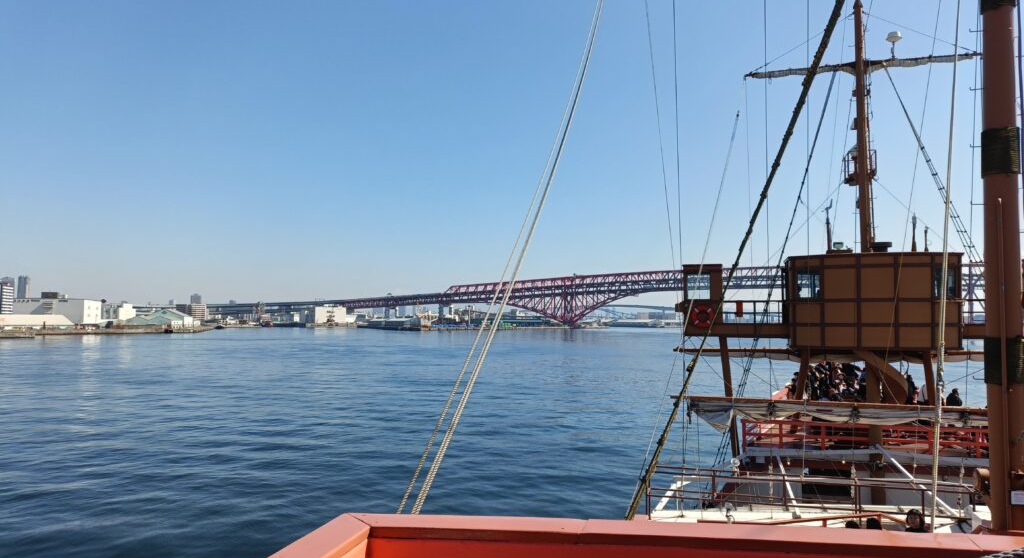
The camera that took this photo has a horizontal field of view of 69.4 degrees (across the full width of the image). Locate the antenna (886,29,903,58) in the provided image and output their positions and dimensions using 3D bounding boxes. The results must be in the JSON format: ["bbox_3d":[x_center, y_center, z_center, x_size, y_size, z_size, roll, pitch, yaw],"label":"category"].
[{"bbox_3d":[10.966,-6.735,21.200,0.460,0.780,0.460,-1,-3,16],"label":"antenna"}]

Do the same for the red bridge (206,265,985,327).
[{"bbox_3d":[-67.000,40.178,1215.659,1400.000,76.000,25.000,-2,-4,33],"label":"red bridge"}]

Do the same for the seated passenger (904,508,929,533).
[{"bbox_3d":[5.020,3.551,9.200,0.500,1.280,0.700,-2,-4,32],"label":"seated passenger"}]

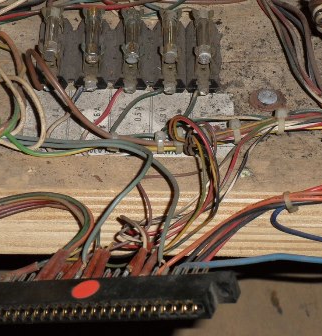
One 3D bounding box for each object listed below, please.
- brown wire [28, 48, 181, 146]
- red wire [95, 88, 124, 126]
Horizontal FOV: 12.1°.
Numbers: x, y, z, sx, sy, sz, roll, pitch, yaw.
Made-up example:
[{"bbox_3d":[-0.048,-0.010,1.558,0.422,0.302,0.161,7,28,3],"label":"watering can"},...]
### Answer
[{"bbox_3d":[-0.029,-0.028,0.665,0.087,0.014,0.020,28,48,26],"label":"brown wire"},{"bbox_3d":[-0.022,-0.027,0.674,0.005,0.005,0.028,19,45,17],"label":"red wire"}]

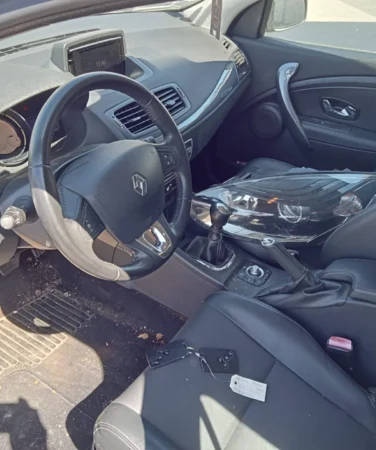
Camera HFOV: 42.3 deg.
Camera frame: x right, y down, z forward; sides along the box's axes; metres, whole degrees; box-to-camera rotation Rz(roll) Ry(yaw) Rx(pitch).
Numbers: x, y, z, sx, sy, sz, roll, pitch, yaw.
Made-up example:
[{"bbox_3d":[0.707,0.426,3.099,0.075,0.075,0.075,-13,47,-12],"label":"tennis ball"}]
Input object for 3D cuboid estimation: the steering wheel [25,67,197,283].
[{"bbox_3d":[-0.126,-0.083,0.874,0.105,0.370,0.370,-5,22,39],"label":"steering wheel"}]

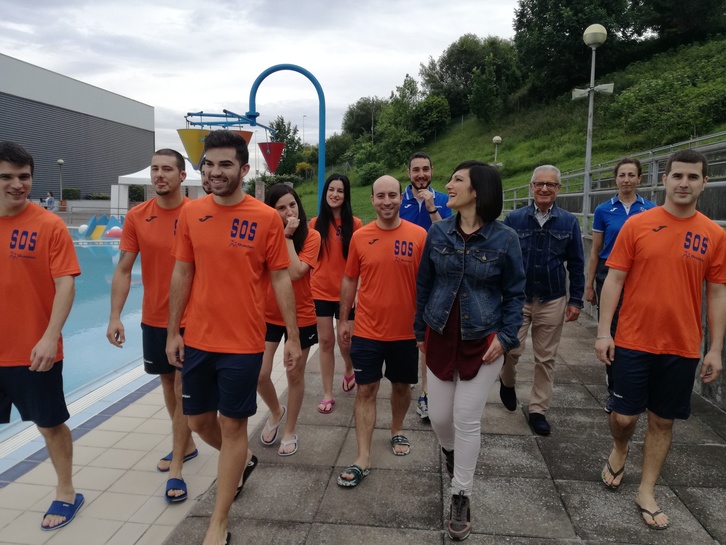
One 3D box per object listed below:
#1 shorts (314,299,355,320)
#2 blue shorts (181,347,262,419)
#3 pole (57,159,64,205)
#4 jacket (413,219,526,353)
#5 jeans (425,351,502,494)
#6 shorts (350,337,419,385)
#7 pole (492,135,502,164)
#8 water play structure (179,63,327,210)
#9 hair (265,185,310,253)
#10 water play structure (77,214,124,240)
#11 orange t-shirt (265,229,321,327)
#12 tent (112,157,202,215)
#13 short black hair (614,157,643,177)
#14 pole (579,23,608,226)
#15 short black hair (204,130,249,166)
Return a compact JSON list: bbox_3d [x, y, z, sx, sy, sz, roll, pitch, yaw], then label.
[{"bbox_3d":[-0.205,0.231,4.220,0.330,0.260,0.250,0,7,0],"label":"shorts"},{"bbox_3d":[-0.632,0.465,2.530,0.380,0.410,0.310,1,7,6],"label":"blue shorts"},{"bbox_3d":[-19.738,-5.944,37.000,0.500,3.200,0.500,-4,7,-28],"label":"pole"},{"bbox_3d":[0.518,0.058,2.730,0.500,0.620,0.310,2,7,16],"label":"jacket"},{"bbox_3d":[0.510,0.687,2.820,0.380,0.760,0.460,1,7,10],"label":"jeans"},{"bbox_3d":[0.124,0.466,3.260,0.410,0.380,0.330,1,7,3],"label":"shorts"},{"bbox_3d":[5.698,-3.982,24.000,0.420,3.600,0.420,1,7,7],"label":"pole"},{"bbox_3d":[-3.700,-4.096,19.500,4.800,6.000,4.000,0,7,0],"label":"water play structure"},{"bbox_3d":[-0.463,-0.327,3.430,0.270,0.450,0.240,1,7,6],"label":"hair"},{"bbox_3d":[-12.646,-2.184,27.500,2.500,1.250,2.000,-1,7,-8],"label":"water play structure"},{"bbox_3d":[-0.450,0.025,3.470,0.420,0.620,0.280,1,7,3],"label":"orange t-shirt"},{"bbox_3d":[-10.141,-4.395,30.000,5.000,3.750,5.000,-2,7,-18],"label":"tent"},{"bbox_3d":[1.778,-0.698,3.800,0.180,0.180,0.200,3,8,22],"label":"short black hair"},{"bbox_3d":[3.215,-2.014,7.980,0.360,2.950,0.360,0,7,0],"label":"pole"},{"bbox_3d":[-0.578,-0.521,2.400,0.175,0.160,0.200,2,7,15],"label":"short black hair"}]

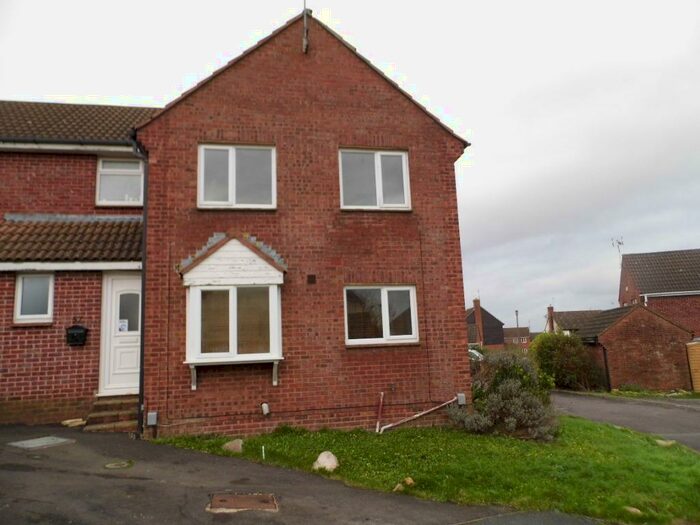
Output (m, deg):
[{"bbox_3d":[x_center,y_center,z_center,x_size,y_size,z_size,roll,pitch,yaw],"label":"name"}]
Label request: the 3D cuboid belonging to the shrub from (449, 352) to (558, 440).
[{"bbox_3d":[2.553,2.264,8.820,1.750,1.320,1.500,-5,-10,15],"label":"shrub"}]

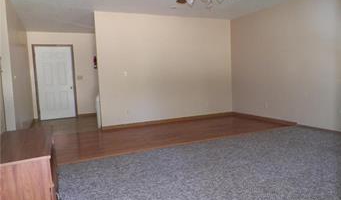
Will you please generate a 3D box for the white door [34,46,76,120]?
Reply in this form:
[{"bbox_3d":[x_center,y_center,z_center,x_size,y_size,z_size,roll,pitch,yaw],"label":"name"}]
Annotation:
[{"bbox_3d":[-3.220,-0.487,6.920,0.920,2.030,0.060,-5,6,-23],"label":"white door"}]

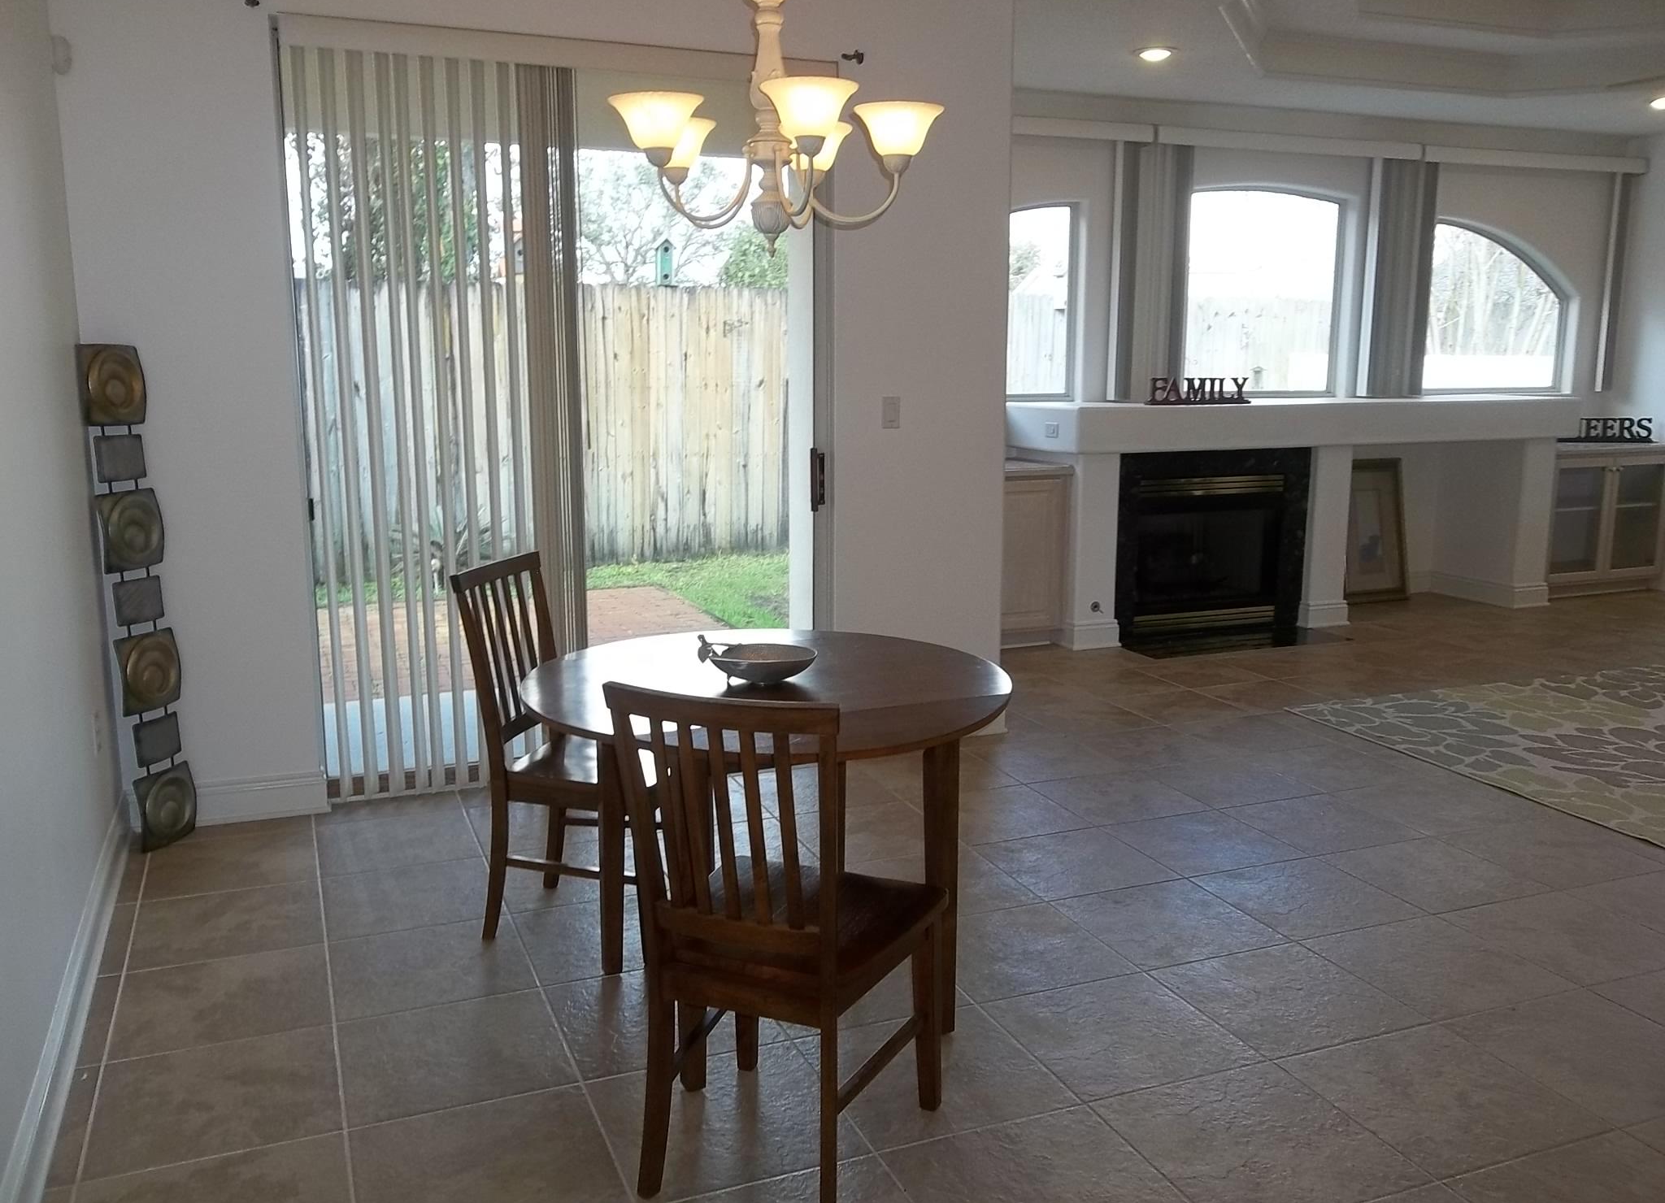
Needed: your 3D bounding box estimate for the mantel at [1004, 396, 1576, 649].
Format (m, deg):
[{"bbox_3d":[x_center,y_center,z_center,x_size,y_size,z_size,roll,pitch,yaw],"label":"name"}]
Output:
[{"bbox_3d":[2.749,-0.543,7.628,3.500,1.264,0.740,-4,11,-21],"label":"mantel"}]

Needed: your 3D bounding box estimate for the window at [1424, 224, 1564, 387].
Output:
[{"bbox_3d":[4.285,-1.884,8.448,1.380,1.080,0.100,-4,11,-21],"label":"window"}]

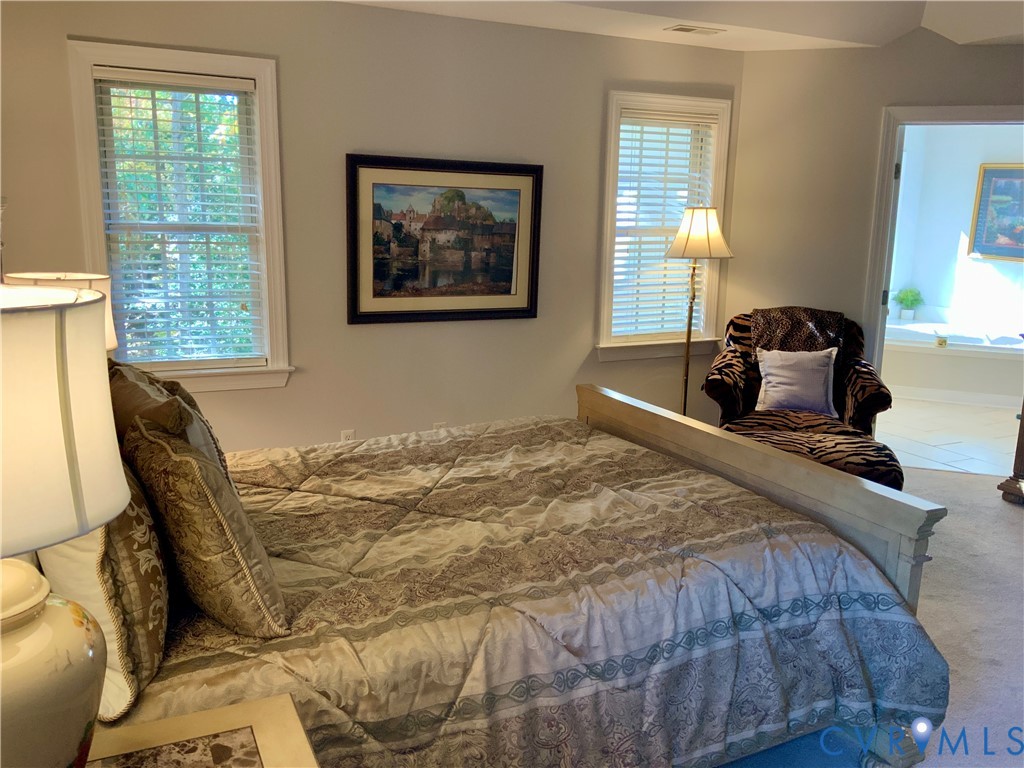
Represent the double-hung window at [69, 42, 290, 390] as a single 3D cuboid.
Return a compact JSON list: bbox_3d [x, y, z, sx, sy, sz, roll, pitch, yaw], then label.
[{"bbox_3d":[-1.523,-0.732,4.032,0.900,1.570,0.100,-4,12,-24],"label":"double-hung window"}]

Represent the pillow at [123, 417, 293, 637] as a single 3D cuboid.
[{"bbox_3d":[-0.647,0.282,1.841,0.180,0.450,0.460,-32,26,-26],"label":"pillow"}]

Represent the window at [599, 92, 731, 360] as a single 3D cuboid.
[{"bbox_3d":[0.916,-0.958,5.125,0.855,1.455,0.090,-4,12,-24],"label":"window"}]

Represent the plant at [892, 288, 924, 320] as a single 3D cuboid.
[{"bbox_3d":[3.913,-0.794,8.466,0.310,0.325,0.310,5,12,20],"label":"plant"}]

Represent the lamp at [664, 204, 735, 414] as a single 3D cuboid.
[{"bbox_3d":[1.028,-0.246,4.950,0.410,1.535,0.410,-4,12,-24],"label":"lamp"}]

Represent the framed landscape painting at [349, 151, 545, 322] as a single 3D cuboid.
[{"bbox_3d":[-0.329,-0.752,4.557,1.090,0.845,0.040,-4,12,-24],"label":"framed landscape painting"}]

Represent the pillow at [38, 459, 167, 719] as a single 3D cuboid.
[{"bbox_3d":[-0.813,0.292,1.699,0.200,0.470,0.620,-16,17,-25],"label":"pillow"}]

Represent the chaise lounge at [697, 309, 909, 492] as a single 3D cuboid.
[{"bbox_3d":[1.473,0.143,4.463,0.930,0.970,1.570,4,11,16],"label":"chaise lounge"}]

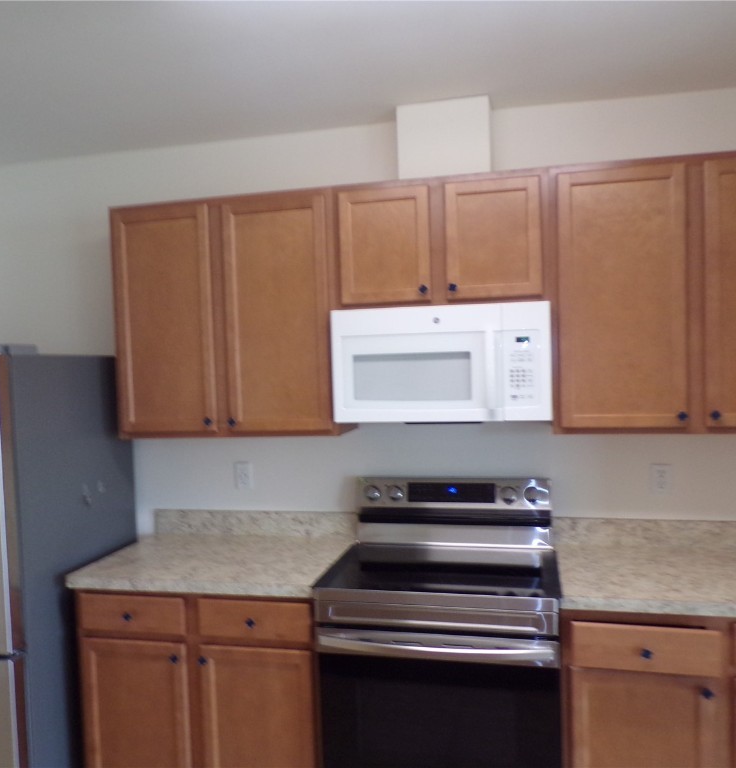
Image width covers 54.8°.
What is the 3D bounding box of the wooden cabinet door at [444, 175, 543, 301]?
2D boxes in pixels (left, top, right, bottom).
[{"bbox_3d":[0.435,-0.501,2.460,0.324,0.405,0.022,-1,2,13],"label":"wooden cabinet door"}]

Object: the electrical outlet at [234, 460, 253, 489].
[{"bbox_3d":[-0.537,0.396,3.052,0.072,0.117,0.012,-1,3,13],"label":"electrical outlet"}]

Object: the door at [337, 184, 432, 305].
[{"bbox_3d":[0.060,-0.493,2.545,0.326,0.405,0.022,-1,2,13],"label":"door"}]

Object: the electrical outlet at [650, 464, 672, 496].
[{"bbox_3d":[1.104,0.365,2.678,0.072,0.117,0.012,-1,3,13],"label":"electrical outlet"}]

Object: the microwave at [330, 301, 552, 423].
[{"bbox_3d":[0.286,-0.077,2.641,0.759,0.402,0.400,-1,3,13],"label":"microwave"}]

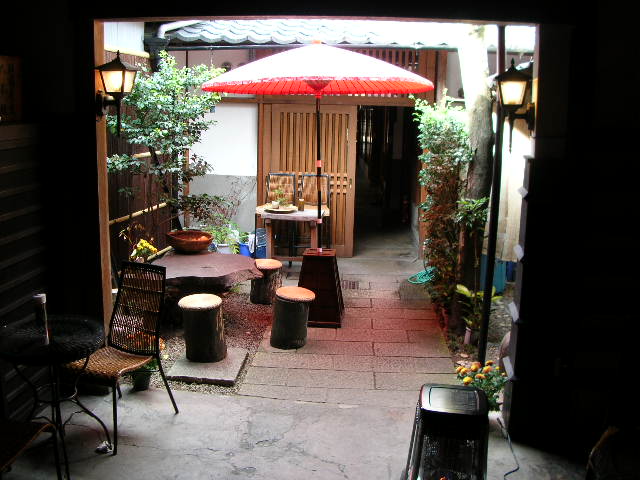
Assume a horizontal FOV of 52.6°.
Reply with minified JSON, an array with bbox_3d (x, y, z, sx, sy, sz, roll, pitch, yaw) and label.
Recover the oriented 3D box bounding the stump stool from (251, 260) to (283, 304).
[{"bbox_3d":[-0.494,0.380,5.960,0.290,0.330,0.290,1,11,4],"label":"stump stool"}]

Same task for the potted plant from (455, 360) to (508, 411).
[{"bbox_3d":[0.943,0.845,3.733,0.270,0.280,0.260,1,11,4],"label":"potted plant"}]

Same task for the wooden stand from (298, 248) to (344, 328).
[{"bbox_3d":[-0.007,0.426,5.810,0.410,0.620,0.410,1,8,2],"label":"wooden stand"}]

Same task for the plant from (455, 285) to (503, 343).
[{"bbox_3d":[1.201,0.557,4.855,0.340,0.420,0.330,1,11,4],"label":"plant"}]

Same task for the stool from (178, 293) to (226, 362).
[{"bbox_3d":[-0.848,0.632,4.725,0.330,0.420,0.330,1,8,2],"label":"stool"}]

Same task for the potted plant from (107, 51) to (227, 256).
[{"bbox_3d":[-1.356,-0.764,5.716,0.950,1.750,0.900,1,11,4],"label":"potted plant"}]

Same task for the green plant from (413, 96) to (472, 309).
[{"bbox_3d":[1.095,-0.326,5.786,0.480,1.850,0.520,1,11,4],"label":"green plant"}]

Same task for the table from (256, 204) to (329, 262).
[{"bbox_3d":[-0.342,0.042,8.095,0.800,0.700,0.500,1,8,2],"label":"table"}]

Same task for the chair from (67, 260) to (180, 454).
[{"bbox_3d":[-1.134,0.611,3.565,0.480,0.870,0.620,5,9,23],"label":"chair"}]

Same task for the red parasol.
[{"bbox_3d":[0.031,-0.715,5.167,1.850,1.643,1.850,1,11,4],"label":"red parasol"}]

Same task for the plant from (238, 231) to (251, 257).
[{"bbox_3d":[-0.962,0.084,8.352,0.210,0.420,0.210,1,8,2],"label":"plant"}]

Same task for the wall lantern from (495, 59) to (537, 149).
[{"bbox_3d":[0.993,-0.688,3.287,0.215,0.465,0.180,3,11,11],"label":"wall lantern"}]

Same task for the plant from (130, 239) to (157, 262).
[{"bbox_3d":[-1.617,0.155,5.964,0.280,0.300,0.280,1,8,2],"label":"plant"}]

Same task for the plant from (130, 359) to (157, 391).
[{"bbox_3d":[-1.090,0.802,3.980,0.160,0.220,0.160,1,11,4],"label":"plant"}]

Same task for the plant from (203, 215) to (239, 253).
[{"bbox_3d":[-1.094,-0.050,7.187,0.390,0.450,0.370,1,11,4],"label":"plant"}]

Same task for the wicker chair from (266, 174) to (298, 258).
[{"bbox_3d":[-0.453,-0.274,7.233,0.430,0.920,0.520,2,11,6],"label":"wicker chair"}]

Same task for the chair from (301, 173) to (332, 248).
[{"bbox_3d":[-0.106,-0.271,8.534,0.440,1.180,0.500,1,8,2],"label":"chair"}]

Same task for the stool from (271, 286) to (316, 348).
[{"bbox_3d":[-0.219,0.619,5.160,0.340,0.420,0.340,1,8,2],"label":"stool"}]

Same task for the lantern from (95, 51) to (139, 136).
[{"bbox_3d":[-1.217,-0.870,3.894,0.260,0.520,0.230,1,8,2],"label":"lantern"}]

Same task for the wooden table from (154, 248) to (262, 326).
[{"bbox_3d":[-0.974,0.474,5.709,1.080,0.520,1.000,1,8,2],"label":"wooden table"}]

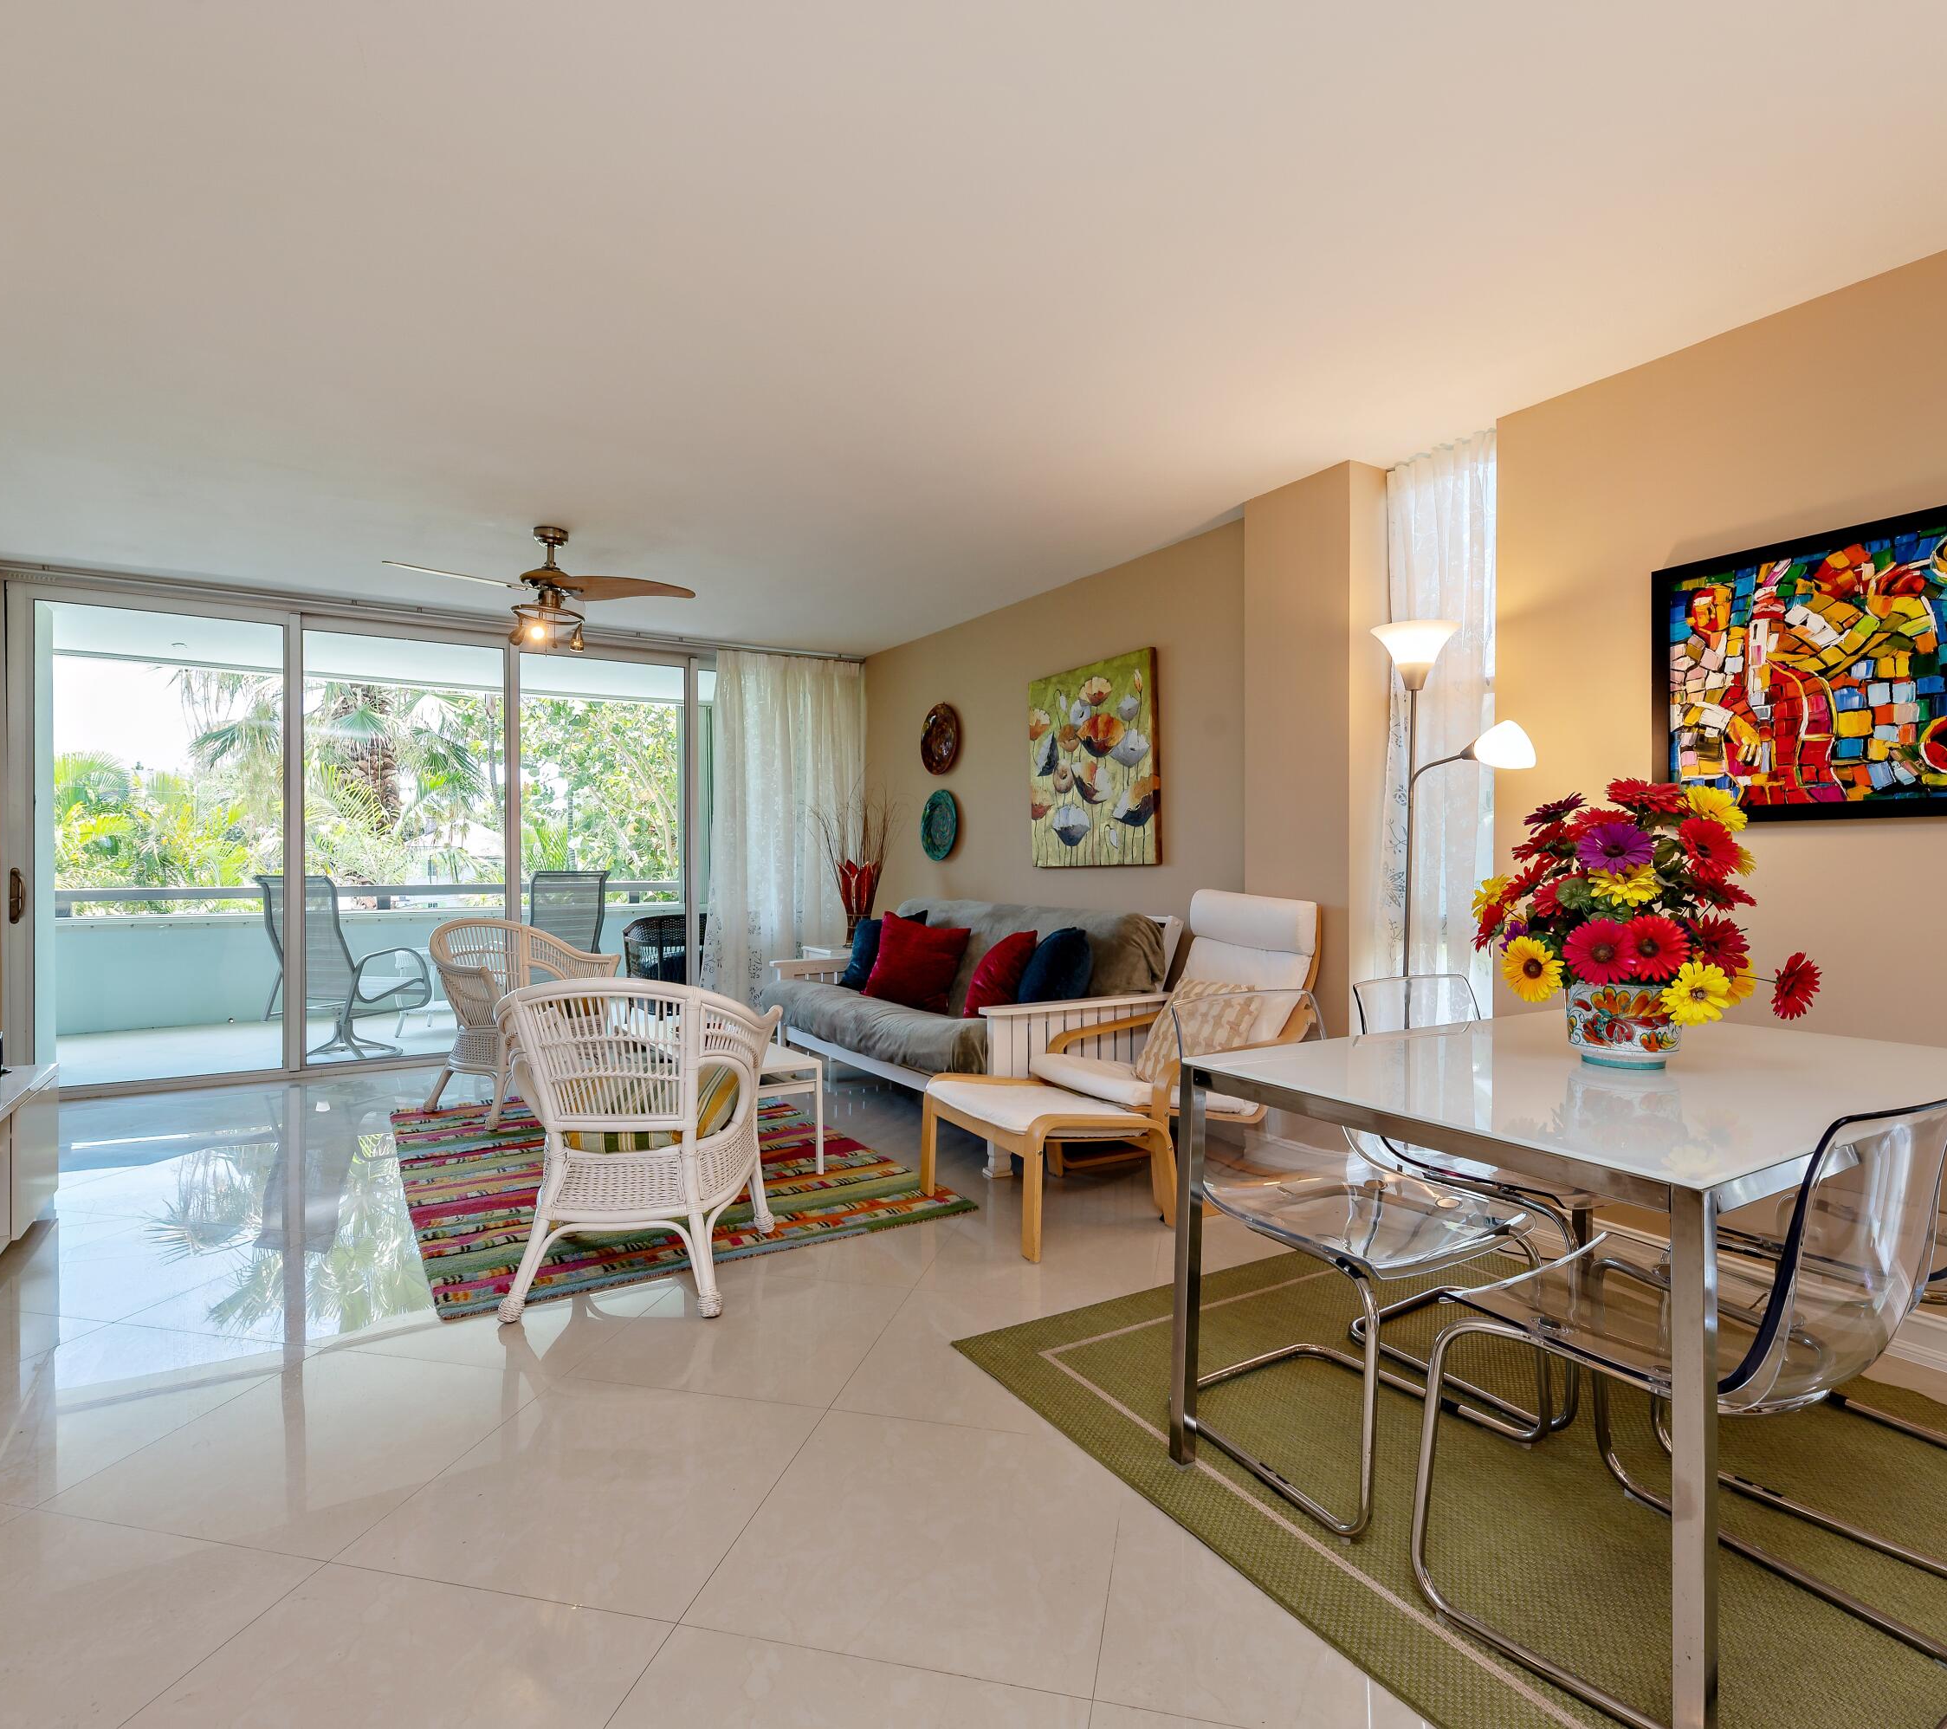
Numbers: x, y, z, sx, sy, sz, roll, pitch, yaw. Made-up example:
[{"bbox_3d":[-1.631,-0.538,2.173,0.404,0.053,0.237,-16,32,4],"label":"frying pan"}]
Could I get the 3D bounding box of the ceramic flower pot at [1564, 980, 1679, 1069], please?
[{"bbox_3d":[1.197,0.295,1.880,0.174,0.148,0.174,0,0,32],"label":"ceramic flower pot"}]

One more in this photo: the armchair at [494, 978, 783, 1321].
[{"bbox_3d":[-0.888,0.683,2.710,0.680,0.820,0.660,0,0,-2],"label":"armchair"}]

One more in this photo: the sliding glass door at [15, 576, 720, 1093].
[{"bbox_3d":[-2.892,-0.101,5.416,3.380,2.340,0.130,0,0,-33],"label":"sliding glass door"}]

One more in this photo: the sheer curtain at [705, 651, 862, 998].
[{"bbox_3d":[-1.141,-0.127,6.372,1.090,2.370,0.140,0,0,-33],"label":"sheer curtain"}]

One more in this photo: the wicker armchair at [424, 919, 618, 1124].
[{"bbox_3d":[-2.014,0.674,4.490,0.660,0.820,0.680,0,0,33],"label":"wicker armchair"}]

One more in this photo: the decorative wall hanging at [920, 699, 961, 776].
[{"bbox_3d":[-0.188,-0.725,5.815,0.050,0.410,0.410,0,0,-33],"label":"decorative wall hanging"}]

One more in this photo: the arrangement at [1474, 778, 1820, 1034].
[{"bbox_3d":[1.216,0.060,1.868,0.500,0.420,0.410,0,0,32],"label":"arrangement"}]

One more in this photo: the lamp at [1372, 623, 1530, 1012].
[{"bbox_3d":[1.358,0.205,2.885,0.450,1.790,0.270,0,0,22],"label":"lamp"}]

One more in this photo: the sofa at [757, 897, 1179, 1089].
[{"bbox_3d":[-0.107,0.647,4.673,0.950,0.900,2.090,0,0,-33],"label":"sofa"}]

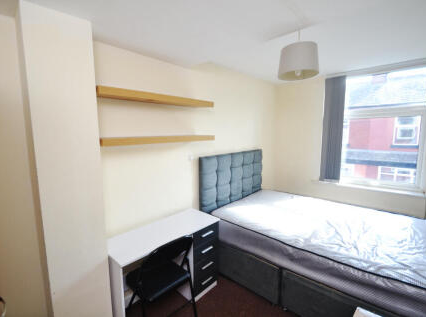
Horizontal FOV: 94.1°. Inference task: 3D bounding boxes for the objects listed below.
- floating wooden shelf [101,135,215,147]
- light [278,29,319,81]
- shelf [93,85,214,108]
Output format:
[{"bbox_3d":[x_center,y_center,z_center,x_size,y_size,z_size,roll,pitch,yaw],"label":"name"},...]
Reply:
[{"bbox_3d":[-0.437,-0.178,1.877,0.183,0.056,1.173,6,10,43],"label":"floating wooden shelf"},{"bbox_3d":[0.585,-0.721,1.347,0.256,0.306,0.256,6,9,43],"label":"light"},{"bbox_3d":[-0.448,-0.538,1.826,0.183,0.055,1.159,6,10,43],"label":"shelf"}]

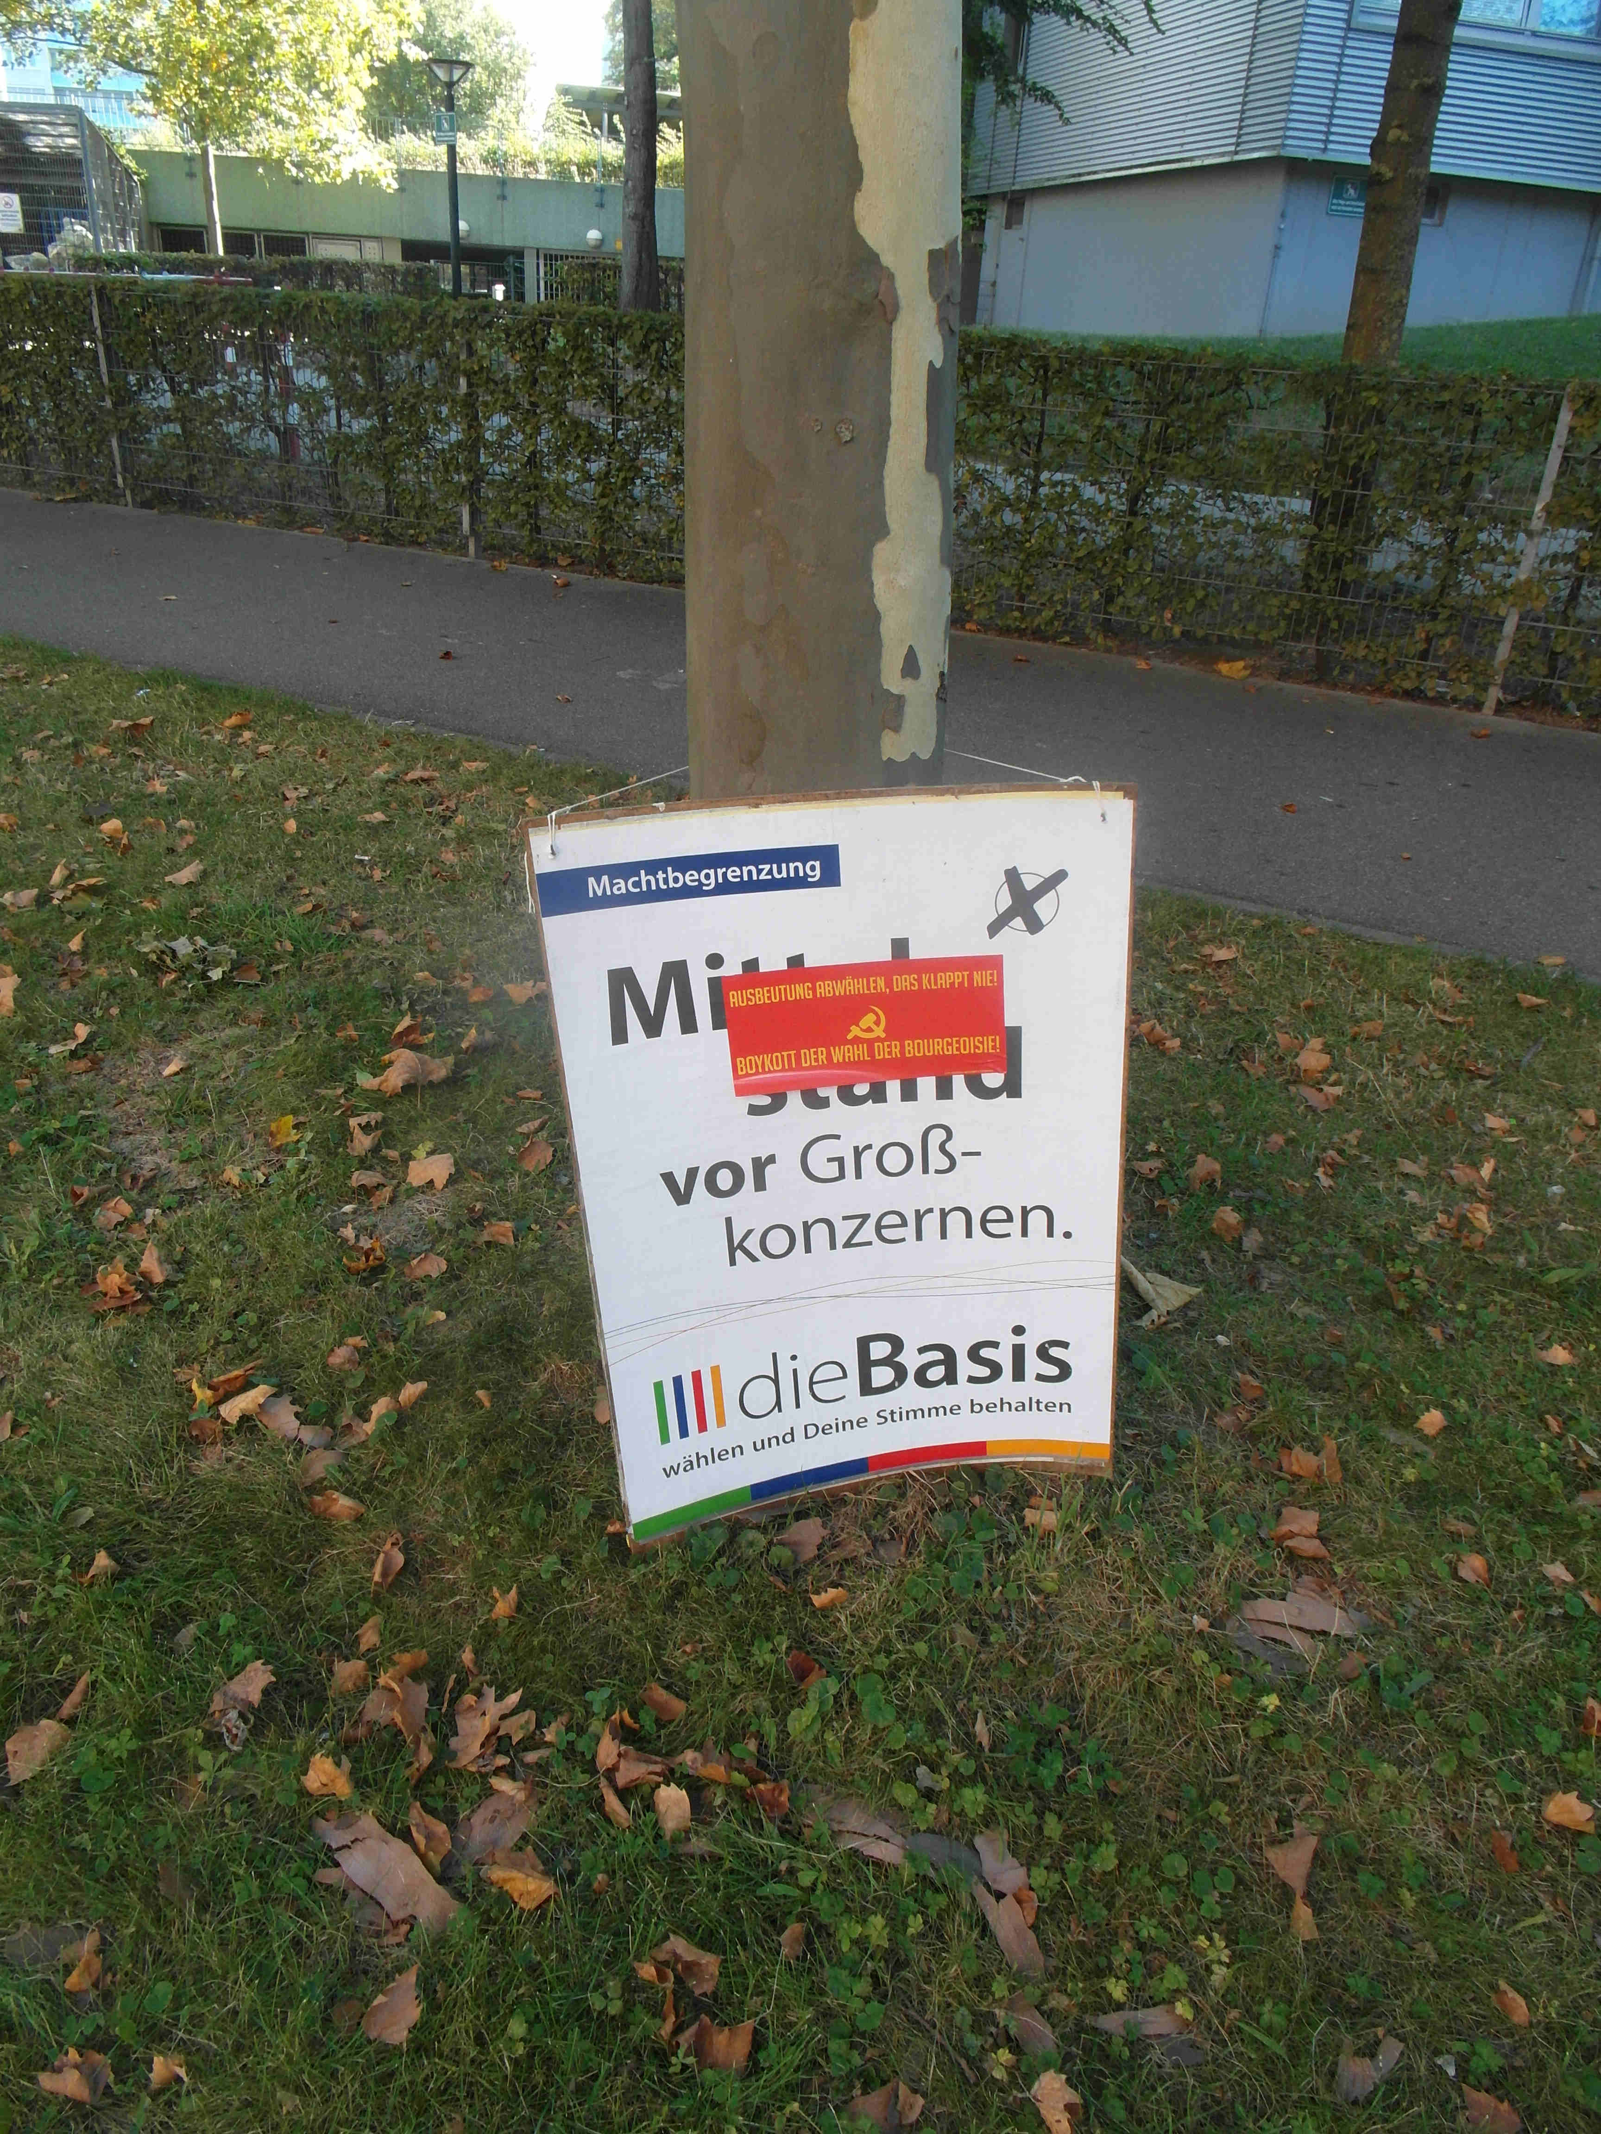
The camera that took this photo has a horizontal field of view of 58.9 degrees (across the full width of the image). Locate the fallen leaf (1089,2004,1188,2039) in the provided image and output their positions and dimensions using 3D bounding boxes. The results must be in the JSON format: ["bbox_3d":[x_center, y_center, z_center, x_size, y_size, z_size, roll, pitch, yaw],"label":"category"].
[{"bbox_3d":[0.287,0.803,1.190,0.087,0.018,0.026,0,28,-8],"label":"fallen leaf"}]

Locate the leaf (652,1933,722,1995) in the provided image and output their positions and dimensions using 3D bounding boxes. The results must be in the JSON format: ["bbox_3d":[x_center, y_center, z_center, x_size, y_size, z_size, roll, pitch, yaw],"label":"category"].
[{"bbox_3d":[-0.099,0.779,1.231,0.060,0.030,0.031,12,29,17],"label":"leaf"}]

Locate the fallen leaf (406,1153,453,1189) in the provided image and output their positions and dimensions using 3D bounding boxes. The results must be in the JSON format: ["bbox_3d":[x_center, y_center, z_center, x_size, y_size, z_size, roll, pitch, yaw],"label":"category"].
[{"bbox_3d":[-0.604,0.174,2.323,0.075,0.030,0.072,-5,28,-15],"label":"fallen leaf"}]

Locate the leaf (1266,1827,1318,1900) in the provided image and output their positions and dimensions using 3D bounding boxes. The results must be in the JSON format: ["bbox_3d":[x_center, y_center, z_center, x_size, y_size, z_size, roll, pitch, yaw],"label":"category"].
[{"bbox_3d":[0.465,0.754,1.353,0.044,0.015,0.067,15,30,22],"label":"leaf"}]

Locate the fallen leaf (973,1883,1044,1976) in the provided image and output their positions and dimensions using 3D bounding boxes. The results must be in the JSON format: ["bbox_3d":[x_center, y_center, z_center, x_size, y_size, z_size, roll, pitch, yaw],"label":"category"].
[{"bbox_3d":[0.187,0.765,1.267,0.034,0.015,0.083,-7,30,-19],"label":"fallen leaf"}]

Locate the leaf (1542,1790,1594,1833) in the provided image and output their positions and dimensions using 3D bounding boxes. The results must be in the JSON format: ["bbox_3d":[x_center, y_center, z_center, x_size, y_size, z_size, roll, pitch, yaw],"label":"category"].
[{"bbox_3d":[0.775,0.750,1.430,0.044,0.025,0.033,10,27,14],"label":"leaf"}]

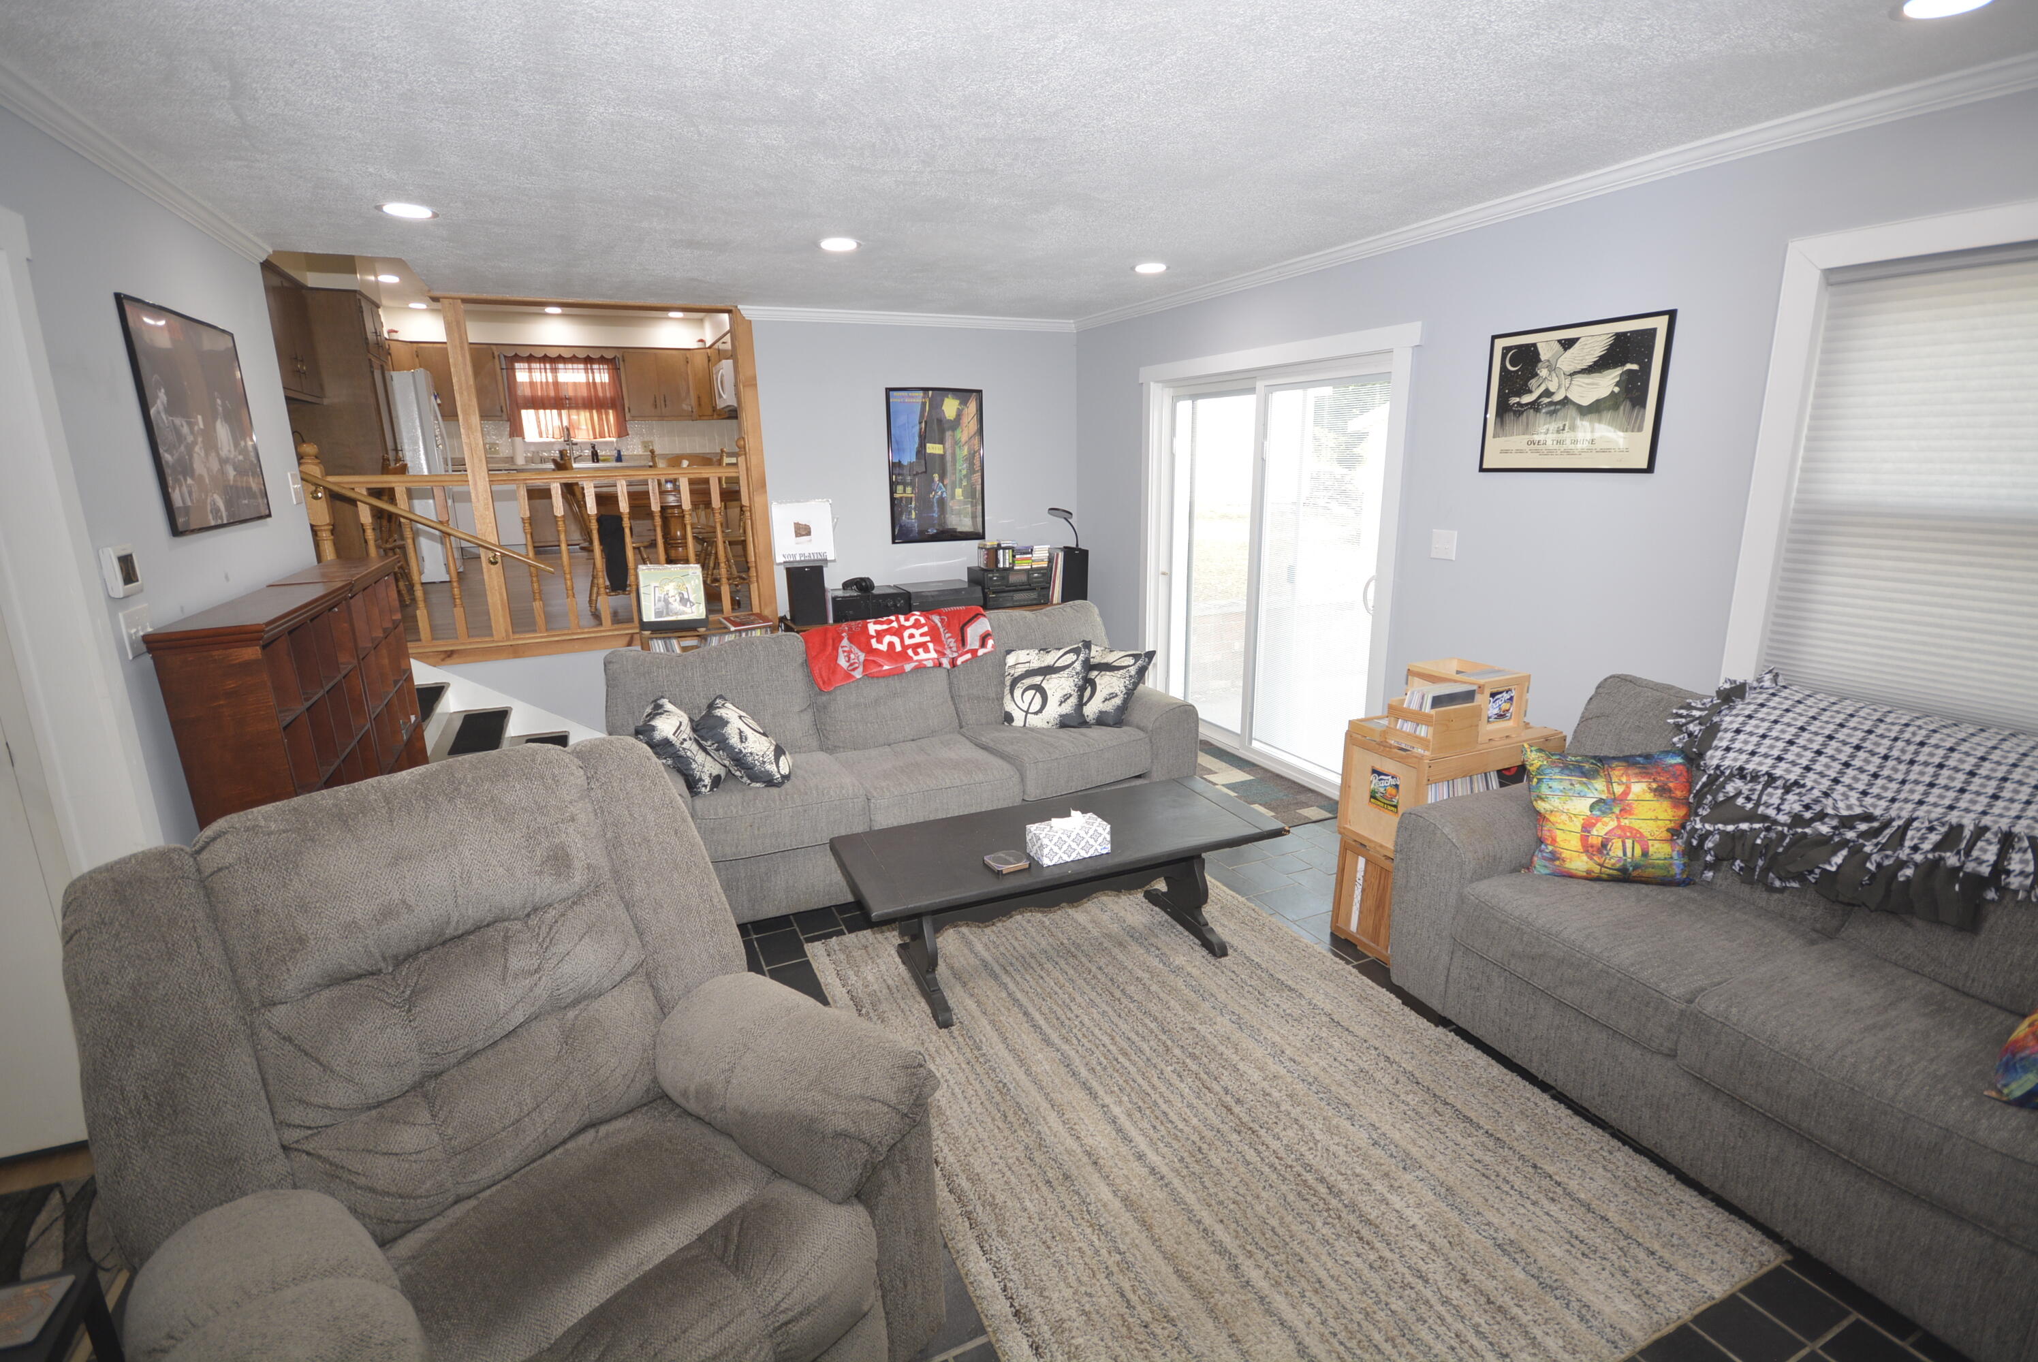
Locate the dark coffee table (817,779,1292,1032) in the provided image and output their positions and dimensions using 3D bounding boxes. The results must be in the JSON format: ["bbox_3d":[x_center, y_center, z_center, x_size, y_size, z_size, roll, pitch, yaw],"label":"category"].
[{"bbox_3d":[0.139,0.690,2.920,1.373,0.422,0.515,-7,15,-24],"label":"dark coffee table"}]

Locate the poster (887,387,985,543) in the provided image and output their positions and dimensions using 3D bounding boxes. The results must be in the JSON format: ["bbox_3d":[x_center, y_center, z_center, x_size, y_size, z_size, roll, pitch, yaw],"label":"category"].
[{"bbox_3d":[-0.502,-1.342,5.687,0.634,0.936,0.025,-7,15,-24],"label":"poster"}]

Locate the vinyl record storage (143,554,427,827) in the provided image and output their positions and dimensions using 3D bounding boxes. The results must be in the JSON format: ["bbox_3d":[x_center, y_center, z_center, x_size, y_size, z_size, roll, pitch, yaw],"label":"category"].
[{"bbox_3d":[-2.517,0.233,3.366,0.260,1.187,1.960,-7,16,-24],"label":"vinyl record storage"}]

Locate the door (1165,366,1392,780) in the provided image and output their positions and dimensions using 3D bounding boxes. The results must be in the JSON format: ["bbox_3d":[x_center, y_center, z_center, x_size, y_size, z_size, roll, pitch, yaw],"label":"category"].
[{"bbox_3d":[1.214,-0.561,4.699,0.110,1.925,1.710,-7,15,-24],"label":"door"}]

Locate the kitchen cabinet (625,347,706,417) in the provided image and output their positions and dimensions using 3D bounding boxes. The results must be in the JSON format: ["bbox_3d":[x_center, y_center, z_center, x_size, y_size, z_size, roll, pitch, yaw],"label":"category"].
[{"bbox_3d":[-4.129,-3.466,10.623,0.890,0.765,0.320,-7,16,-24],"label":"kitchen cabinet"}]

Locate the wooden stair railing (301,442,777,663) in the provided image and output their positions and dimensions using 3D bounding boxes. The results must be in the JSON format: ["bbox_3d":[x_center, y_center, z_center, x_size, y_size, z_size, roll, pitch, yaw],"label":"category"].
[{"bbox_3d":[-2.496,-0.704,4.886,2.105,1.145,0.140,-7,15,-24],"label":"wooden stair railing"}]

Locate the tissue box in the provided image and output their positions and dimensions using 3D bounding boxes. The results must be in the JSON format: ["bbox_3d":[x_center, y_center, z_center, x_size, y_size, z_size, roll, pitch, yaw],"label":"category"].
[{"bbox_3d":[0.153,0.474,2.733,0.222,0.101,0.112,-7,15,-23],"label":"tissue box"}]

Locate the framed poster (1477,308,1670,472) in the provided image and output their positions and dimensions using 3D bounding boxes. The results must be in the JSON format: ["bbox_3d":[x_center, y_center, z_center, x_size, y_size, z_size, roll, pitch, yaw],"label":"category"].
[{"bbox_3d":[1.882,-0.964,3.121,0.025,0.491,0.638,-7,16,-24],"label":"framed poster"}]

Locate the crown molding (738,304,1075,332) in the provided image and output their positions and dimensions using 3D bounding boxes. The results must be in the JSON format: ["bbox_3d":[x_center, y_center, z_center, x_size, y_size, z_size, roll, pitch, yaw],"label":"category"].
[{"bbox_3d":[-0.586,-2.227,5.578,2.170,0.062,0.060,-7,16,-24],"label":"crown molding"}]

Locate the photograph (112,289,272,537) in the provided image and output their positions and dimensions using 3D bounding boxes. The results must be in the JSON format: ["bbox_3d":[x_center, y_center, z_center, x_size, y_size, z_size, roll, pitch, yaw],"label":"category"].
[{"bbox_3d":[-2.461,-0.780,2.755,0.025,0.610,0.900,-7,15,-24],"label":"photograph"}]

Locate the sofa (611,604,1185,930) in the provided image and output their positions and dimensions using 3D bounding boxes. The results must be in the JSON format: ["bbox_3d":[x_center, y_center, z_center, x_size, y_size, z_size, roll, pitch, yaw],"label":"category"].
[{"bbox_3d":[-0.473,0.247,3.807,2.297,0.885,0.985,-7,15,-24],"label":"sofa"}]

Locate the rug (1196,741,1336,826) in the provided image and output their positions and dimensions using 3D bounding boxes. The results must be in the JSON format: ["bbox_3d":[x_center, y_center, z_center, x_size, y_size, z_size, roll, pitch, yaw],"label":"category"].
[{"bbox_3d":[0.927,0.469,4.601,0.650,0.010,1.500,-7,16,-24],"label":"rug"}]

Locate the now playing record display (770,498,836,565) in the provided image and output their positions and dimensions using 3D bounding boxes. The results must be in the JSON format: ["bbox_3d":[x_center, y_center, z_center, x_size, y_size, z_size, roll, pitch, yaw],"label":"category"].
[{"bbox_3d":[-1.171,-0.803,4.976,0.320,0.340,0.080,-7,15,-24],"label":"now playing record display"}]

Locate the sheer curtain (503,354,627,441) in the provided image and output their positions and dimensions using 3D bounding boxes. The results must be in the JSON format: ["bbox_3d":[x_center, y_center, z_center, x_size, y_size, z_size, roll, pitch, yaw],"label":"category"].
[{"bbox_3d":[-5.137,-3.224,10.296,1.180,0.880,0.080,-7,16,-24],"label":"sheer curtain"}]

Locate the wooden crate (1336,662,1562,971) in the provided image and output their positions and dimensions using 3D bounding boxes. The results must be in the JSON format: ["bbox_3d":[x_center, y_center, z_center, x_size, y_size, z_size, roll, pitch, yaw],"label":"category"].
[{"bbox_3d":[1.348,0.421,2.921,0.525,0.920,0.325,-7,15,-24],"label":"wooden crate"}]

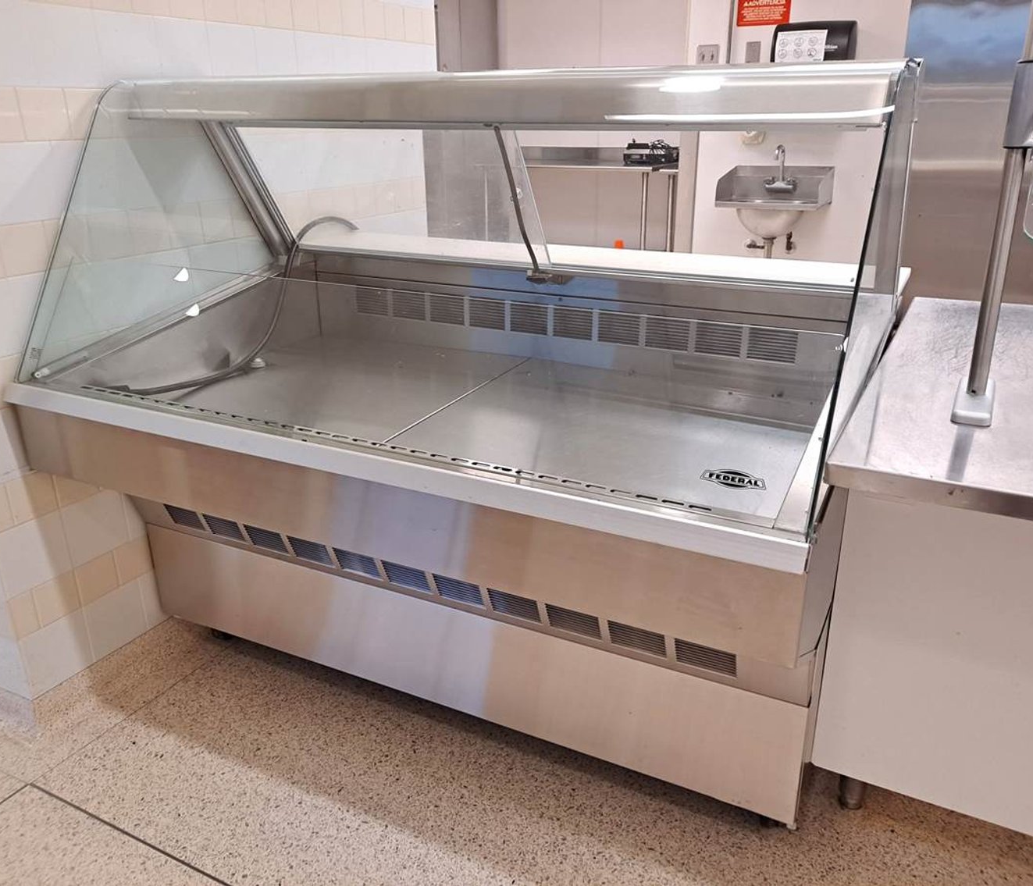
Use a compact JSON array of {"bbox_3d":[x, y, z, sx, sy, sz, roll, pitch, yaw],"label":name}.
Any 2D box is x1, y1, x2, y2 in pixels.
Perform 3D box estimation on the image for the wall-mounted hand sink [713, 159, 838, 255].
[{"bbox_3d":[1.271,-1.130,4.213,0.478,0.430,0.368,10,23,26],"label":"wall-mounted hand sink"}]

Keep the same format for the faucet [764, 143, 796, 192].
[{"bbox_3d":[1.304,-1.351,4.216,0.158,0.235,0.190,10,23,26],"label":"faucet"}]

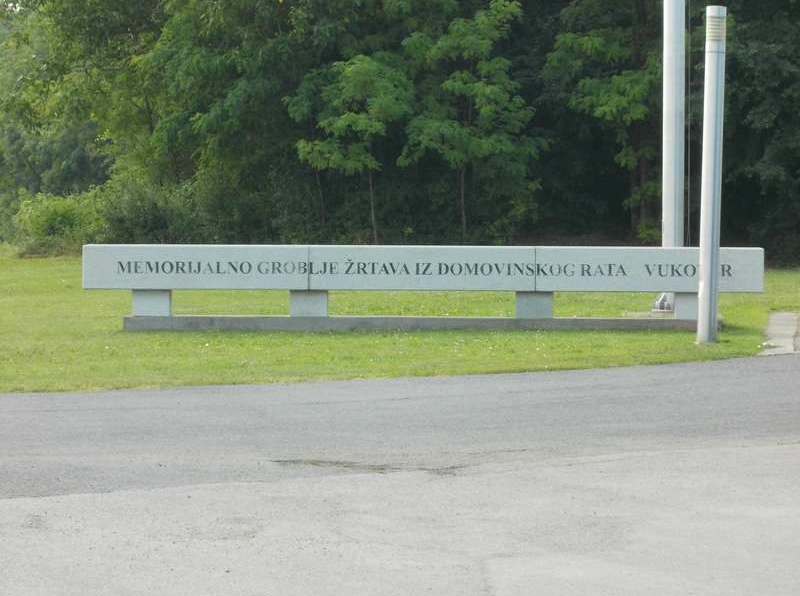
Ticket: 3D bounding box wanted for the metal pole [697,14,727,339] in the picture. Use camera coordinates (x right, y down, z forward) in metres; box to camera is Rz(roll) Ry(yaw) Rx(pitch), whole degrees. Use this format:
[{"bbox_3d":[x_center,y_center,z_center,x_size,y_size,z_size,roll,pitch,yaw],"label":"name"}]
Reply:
[{"bbox_3d":[2.919,-1.148,30.265,0.187,3.143,0.187,1,3,0],"label":"metal pole"}]

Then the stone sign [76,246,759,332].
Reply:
[{"bbox_3d":[0.232,-0.104,32.510,6.802,0.848,0.420,0,3,2],"label":"stone sign"}]

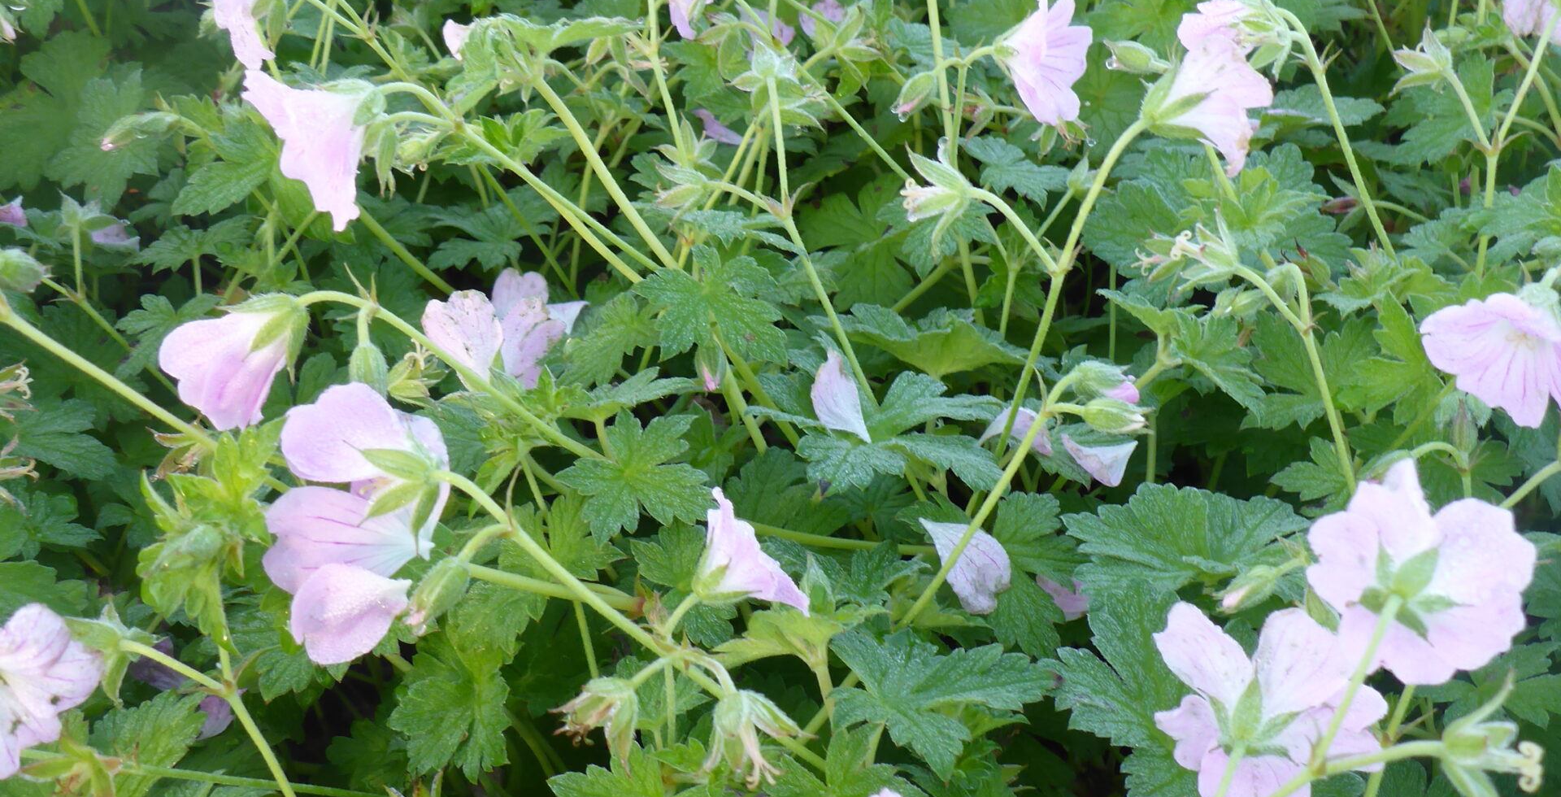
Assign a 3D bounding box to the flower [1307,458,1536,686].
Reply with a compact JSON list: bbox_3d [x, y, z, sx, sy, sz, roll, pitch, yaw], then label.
[{"bbox_3d":[0.109,0.032,0.290,0.039,0.040,0.017,21,18,23],"label":"flower"}]

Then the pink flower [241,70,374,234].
[{"bbox_3d":[-0.098,-0.059,0.365,0.020,0.037,0.038,-34,44,6],"label":"pink flower"}]

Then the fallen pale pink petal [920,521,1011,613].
[{"bbox_3d":[0.042,0.038,0.380,0.020,0.012,0.017,0,41,0],"label":"fallen pale pink petal"}]

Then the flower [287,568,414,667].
[{"bbox_3d":[-0.080,0.040,0.310,0.023,0.011,0.015,0,41,0],"label":"flower"}]

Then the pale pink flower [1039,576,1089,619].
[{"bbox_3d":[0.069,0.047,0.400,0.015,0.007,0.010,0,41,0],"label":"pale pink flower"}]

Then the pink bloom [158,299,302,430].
[{"bbox_3d":[-0.103,-0.010,0.325,0.024,0.022,0.022,-40,46,6],"label":"pink bloom"}]

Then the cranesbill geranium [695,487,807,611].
[{"bbox_3d":[-0.010,0.037,0.360,0.018,0.028,0.028,-34,51,-24],"label":"cranesbill geranium"}]

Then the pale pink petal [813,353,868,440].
[{"bbox_3d":[0.014,-0.001,0.390,0.013,0.007,0.021,-19,76,-11],"label":"pale pink petal"}]

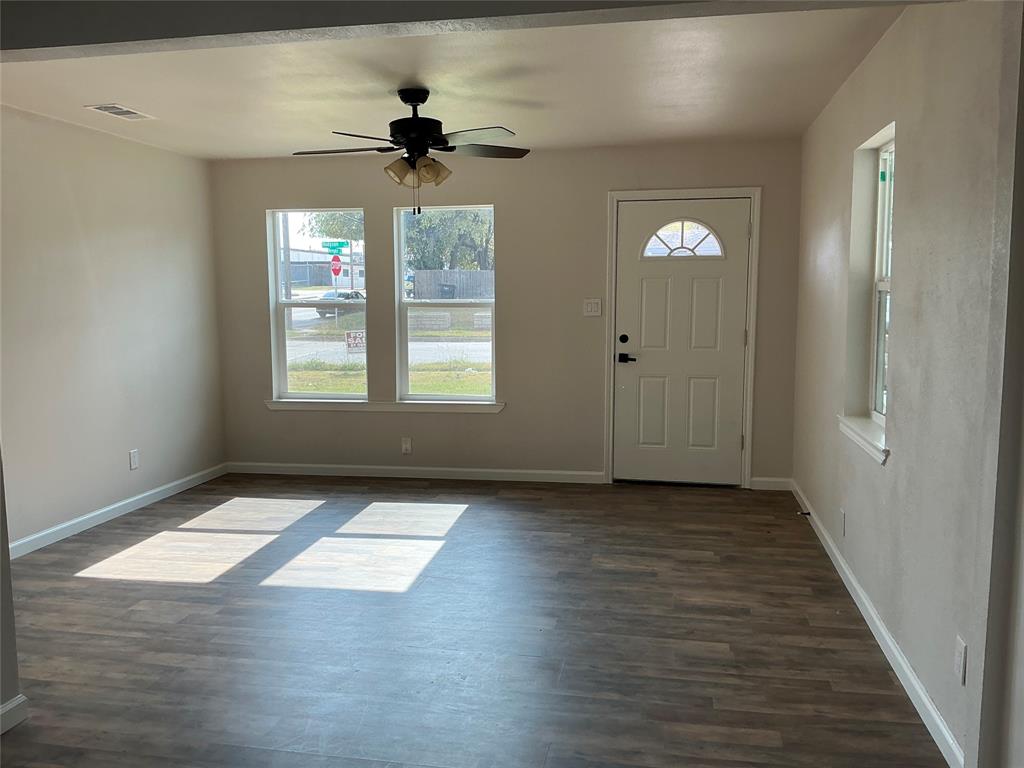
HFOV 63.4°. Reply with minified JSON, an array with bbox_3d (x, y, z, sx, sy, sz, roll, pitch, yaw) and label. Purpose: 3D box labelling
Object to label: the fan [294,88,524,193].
[{"bbox_3d":[-0.489,-1.238,4.226,1.309,0.516,1.309,1,7,11],"label":"fan"}]

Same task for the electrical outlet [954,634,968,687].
[{"bbox_3d":[1.307,0.804,2.416,0.009,0.117,0.072,1,7,11],"label":"electrical outlet"}]

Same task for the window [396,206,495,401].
[{"bbox_3d":[-0.487,-0.588,6.242,0.767,1.462,0.109,1,7,11],"label":"window"}]

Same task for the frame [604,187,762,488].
[{"bbox_3d":[1.199,-0.307,5.904,1.034,2.103,0.124,1,7,11],"label":"frame"}]

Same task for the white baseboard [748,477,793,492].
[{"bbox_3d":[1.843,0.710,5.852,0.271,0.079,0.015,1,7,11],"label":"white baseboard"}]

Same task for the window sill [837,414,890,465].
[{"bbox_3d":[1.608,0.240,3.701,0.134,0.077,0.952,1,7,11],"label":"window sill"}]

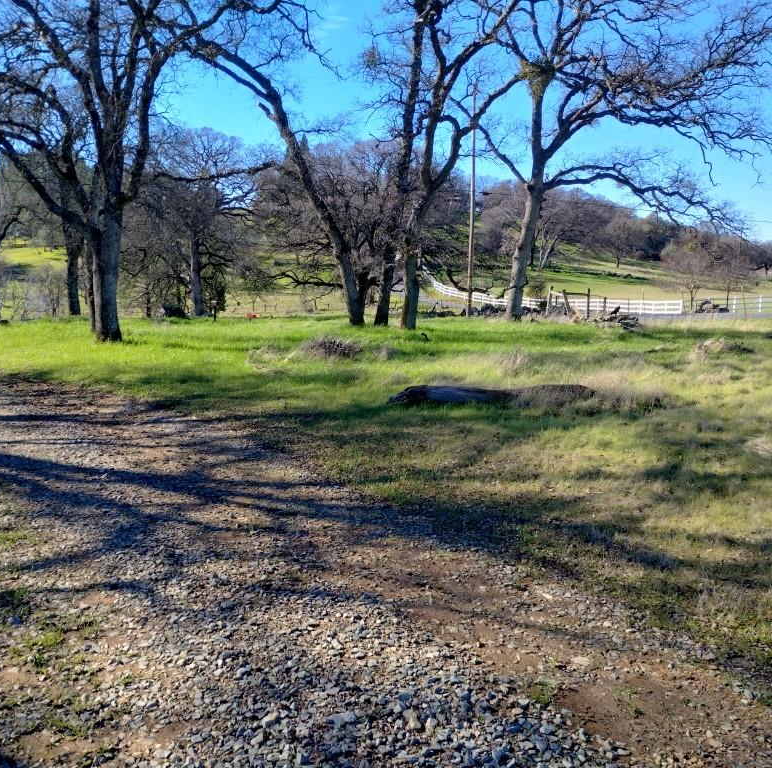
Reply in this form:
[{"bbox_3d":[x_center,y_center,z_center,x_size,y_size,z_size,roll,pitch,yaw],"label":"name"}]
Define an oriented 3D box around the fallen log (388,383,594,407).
[{"bbox_3d":[1.405,0.153,11.000,2.750,0.330,0.400,0,7,0],"label":"fallen log"}]

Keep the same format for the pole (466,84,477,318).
[{"bbox_3d":[3.903,-8.140,37.361,0.280,10.380,0.280,1,7,0],"label":"pole"}]

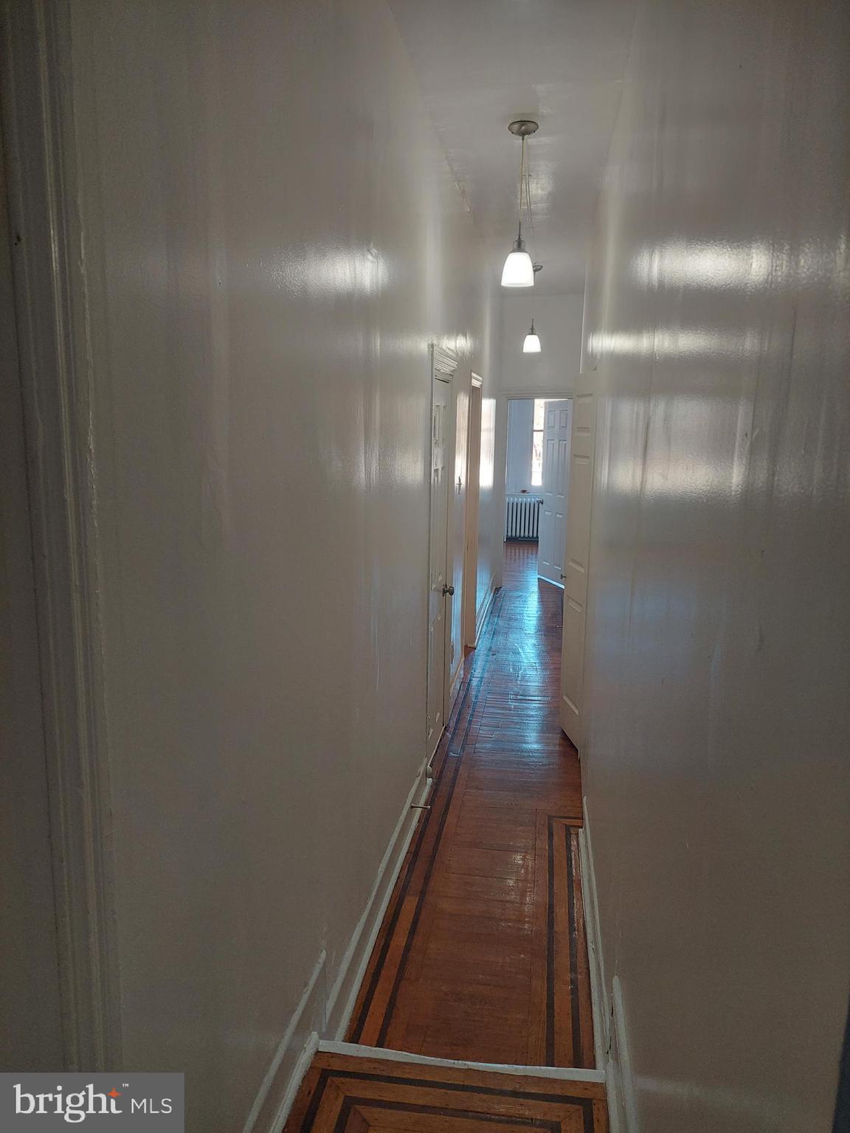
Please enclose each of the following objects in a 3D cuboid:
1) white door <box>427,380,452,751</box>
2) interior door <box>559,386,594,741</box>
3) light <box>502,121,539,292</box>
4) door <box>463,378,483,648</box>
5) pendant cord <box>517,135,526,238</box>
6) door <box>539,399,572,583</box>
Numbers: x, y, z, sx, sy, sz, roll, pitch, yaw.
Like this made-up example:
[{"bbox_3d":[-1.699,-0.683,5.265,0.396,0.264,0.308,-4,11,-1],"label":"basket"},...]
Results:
[{"bbox_3d":[0.052,0.026,4.053,0.044,1.927,0.672,3,10,9],"label":"white door"},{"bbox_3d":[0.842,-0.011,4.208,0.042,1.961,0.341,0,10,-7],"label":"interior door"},{"bbox_3d":[0.456,-1.710,3.738,0.158,0.721,0.158,3,10,9],"label":"light"},{"bbox_3d":[0.290,-0.299,5.604,0.119,2.075,1.037,3,10,9],"label":"door"},{"bbox_3d":[0.457,-1.793,3.724,0.014,0.455,0.014,3,10,9],"label":"pendant cord"},{"bbox_3d":[1.485,-0.810,8.842,0.042,2.025,0.672,-2,10,-18],"label":"door"}]

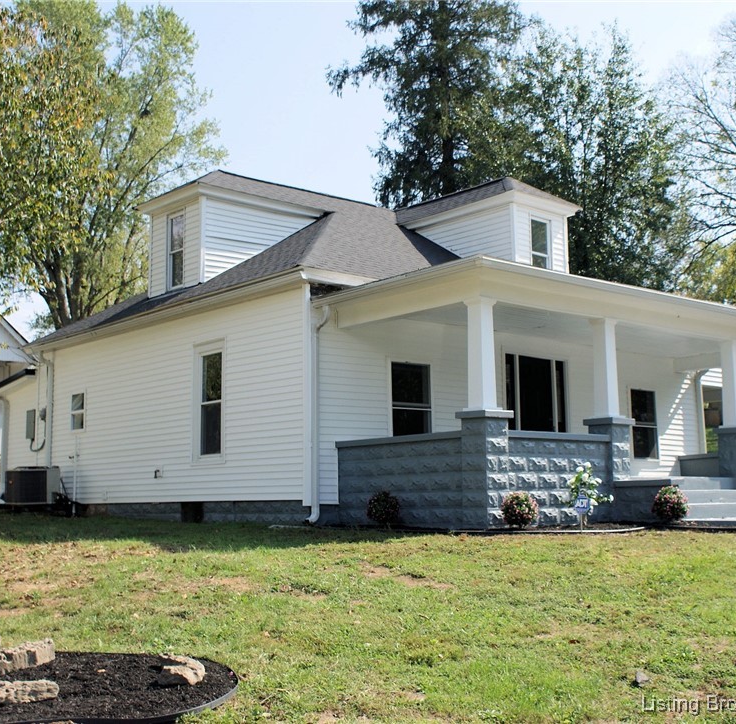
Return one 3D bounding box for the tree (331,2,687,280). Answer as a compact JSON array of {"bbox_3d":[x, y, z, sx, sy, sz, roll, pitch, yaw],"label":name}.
[{"bbox_3d":[4.847,-4.882,38.000,12.000,15.300,11.000,-2,-7,7],"label":"tree"}]

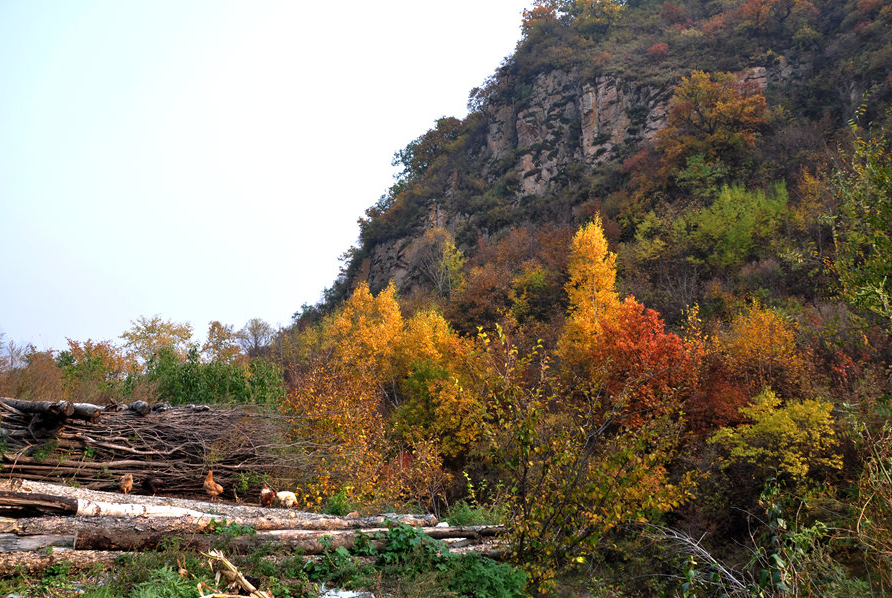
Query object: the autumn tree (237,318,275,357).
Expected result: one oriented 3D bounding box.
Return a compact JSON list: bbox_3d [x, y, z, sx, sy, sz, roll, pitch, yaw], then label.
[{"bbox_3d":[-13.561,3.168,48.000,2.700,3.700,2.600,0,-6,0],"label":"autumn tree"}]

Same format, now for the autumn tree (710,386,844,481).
[{"bbox_3d":[8.087,3.462,16.500,3.200,2.600,2.800,0,-6,0],"label":"autumn tree"}]

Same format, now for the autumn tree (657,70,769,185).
[{"bbox_3d":[18.971,-12.137,48.000,7.900,7.900,7.200,0,-6,0],"label":"autumn tree"}]

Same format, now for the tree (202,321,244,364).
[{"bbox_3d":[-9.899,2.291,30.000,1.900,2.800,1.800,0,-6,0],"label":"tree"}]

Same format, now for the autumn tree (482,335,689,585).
[{"bbox_3d":[1.447,1.649,6.800,2.100,2.550,1.900,0,-6,0],"label":"autumn tree"}]

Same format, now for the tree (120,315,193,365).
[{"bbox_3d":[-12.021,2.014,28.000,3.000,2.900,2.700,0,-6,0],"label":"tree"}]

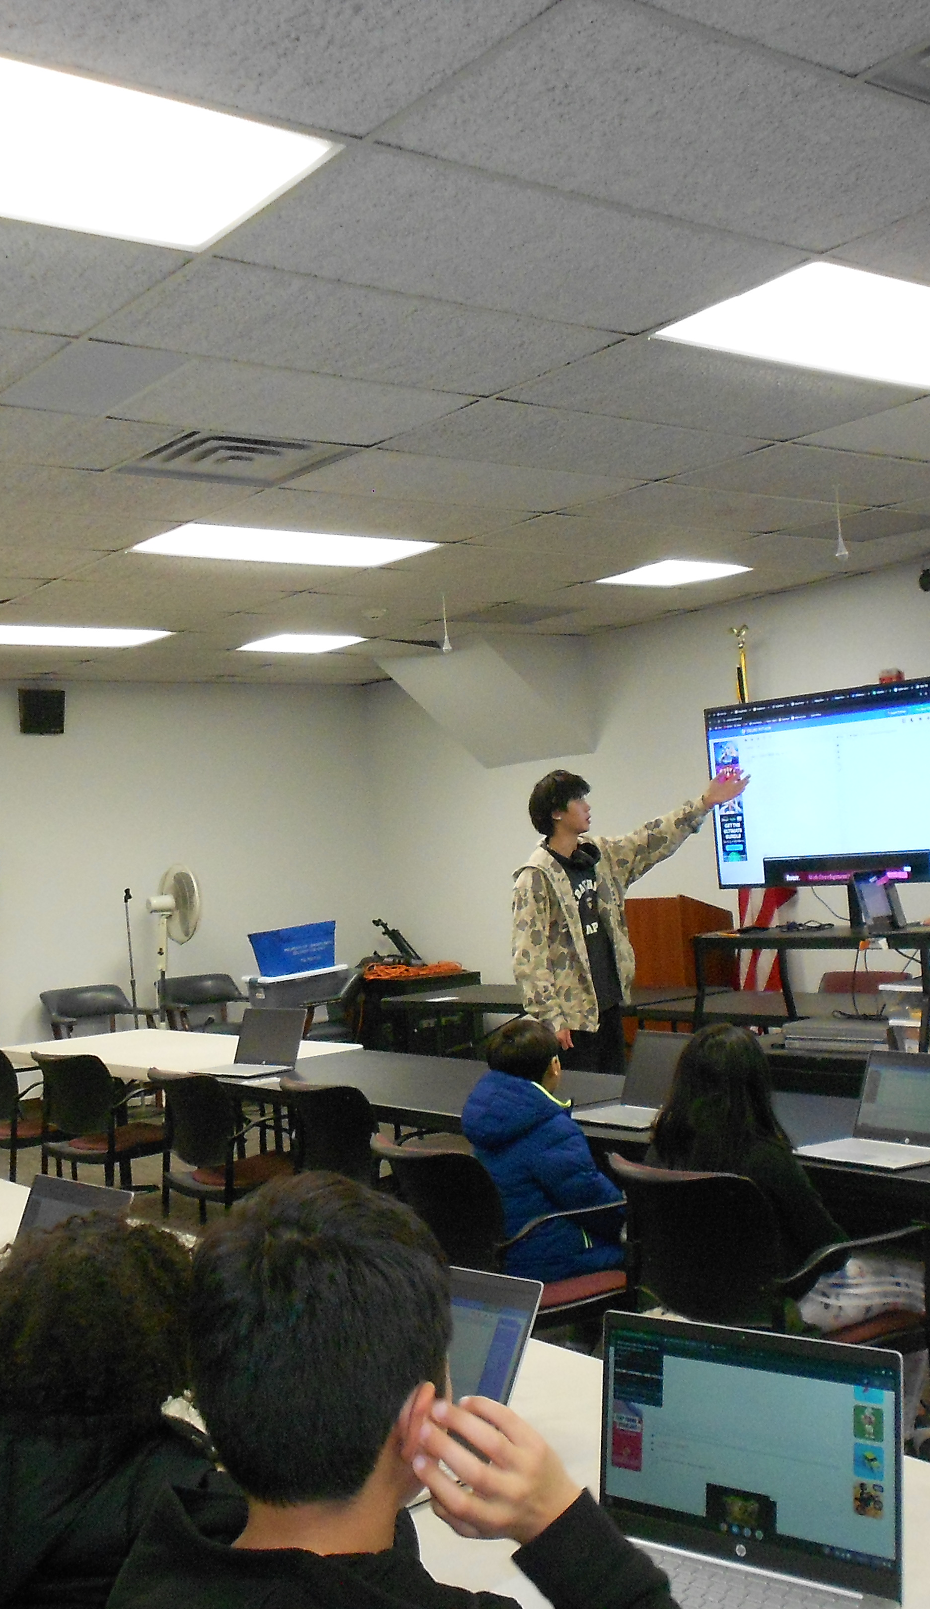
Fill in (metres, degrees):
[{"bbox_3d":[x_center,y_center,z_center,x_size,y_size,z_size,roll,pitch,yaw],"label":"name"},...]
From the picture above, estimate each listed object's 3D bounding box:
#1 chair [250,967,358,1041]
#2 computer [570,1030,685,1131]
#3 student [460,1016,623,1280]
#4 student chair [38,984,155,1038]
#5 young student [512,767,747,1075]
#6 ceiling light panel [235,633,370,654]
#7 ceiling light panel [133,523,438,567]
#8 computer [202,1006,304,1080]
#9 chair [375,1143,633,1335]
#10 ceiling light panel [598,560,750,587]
[{"bbox_3d":[-1.000,1.466,10.193,0.600,0.770,0.600,-5,-2,38],"label":"chair"},{"bbox_3d":[0.503,0.752,4.477,0.300,0.226,0.325,-3,-2,-37],"label":"computer"},{"bbox_3d":[0.260,1.077,4.082,0.600,1.080,0.420,-2,-2,-41],"label":"student"},{"bbox_3d":[-2.289,1.557,10.100,0.600,0.770,0.620,-3,-2,-34],"label":"student chair"},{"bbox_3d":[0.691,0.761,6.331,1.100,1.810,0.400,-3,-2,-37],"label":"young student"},{"bbox_3d":[-0.963,-0.967,9.497,0.600,0.050,0.600,-3,-2,-37],"label":"ceiling light panel"},{"bbox_3d":[-0.720,-1.060,6.627,1.190,0.050,0.590,-3,-2,-37],"label":"ceiling light panel"},{"bbox_3d":[-0.851,0.958,6.393,0.335,0.225,0.295,-5,-2,42],"label":"computer"},{"bbox_3d":[0.109,1.235,4.029,0.580,0.830,0.560,-3,-2,-37],"label":"chair"},{"bbox_3d":[1.004,-1.138,7.923,0.590,0.050,0.590,-3,-2,-37],"label":"ceiling light panel"}]

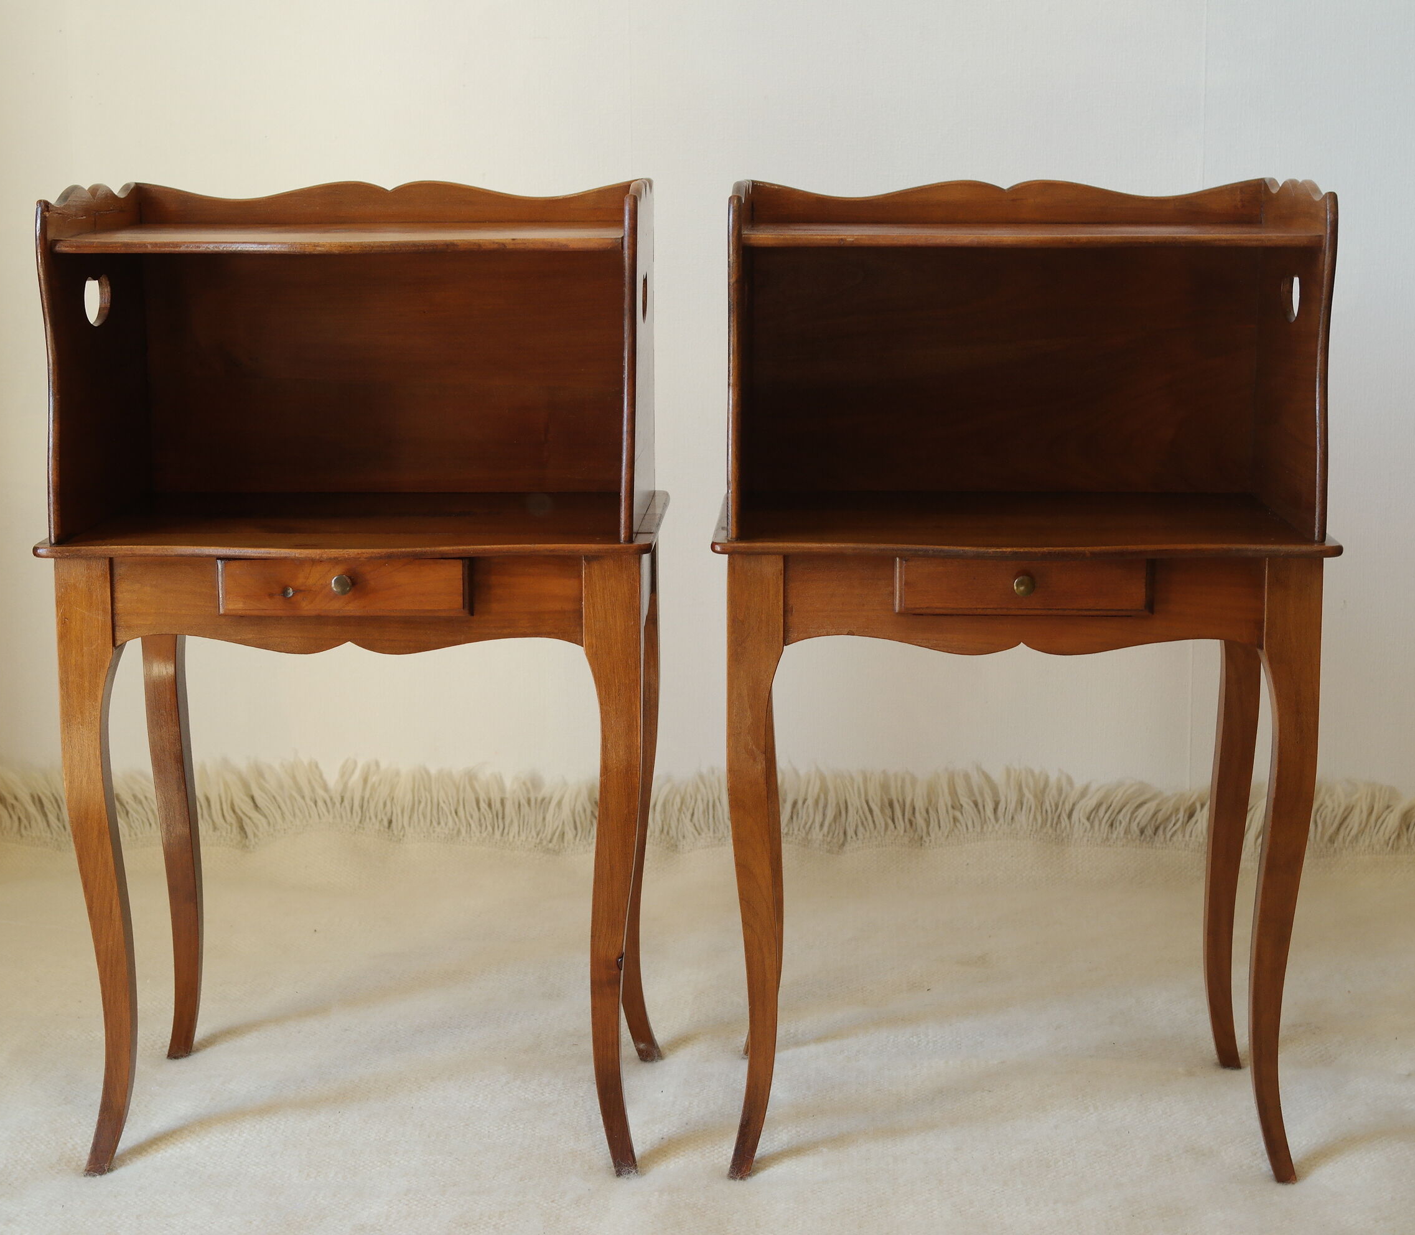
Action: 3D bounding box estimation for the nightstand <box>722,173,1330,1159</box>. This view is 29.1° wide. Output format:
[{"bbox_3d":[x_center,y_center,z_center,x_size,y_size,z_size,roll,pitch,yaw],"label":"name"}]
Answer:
[{"bbox_3d":[0.248,0.040,2.241,0.477,0.786,0.321,0,10,3],"label":"nightstand"}]

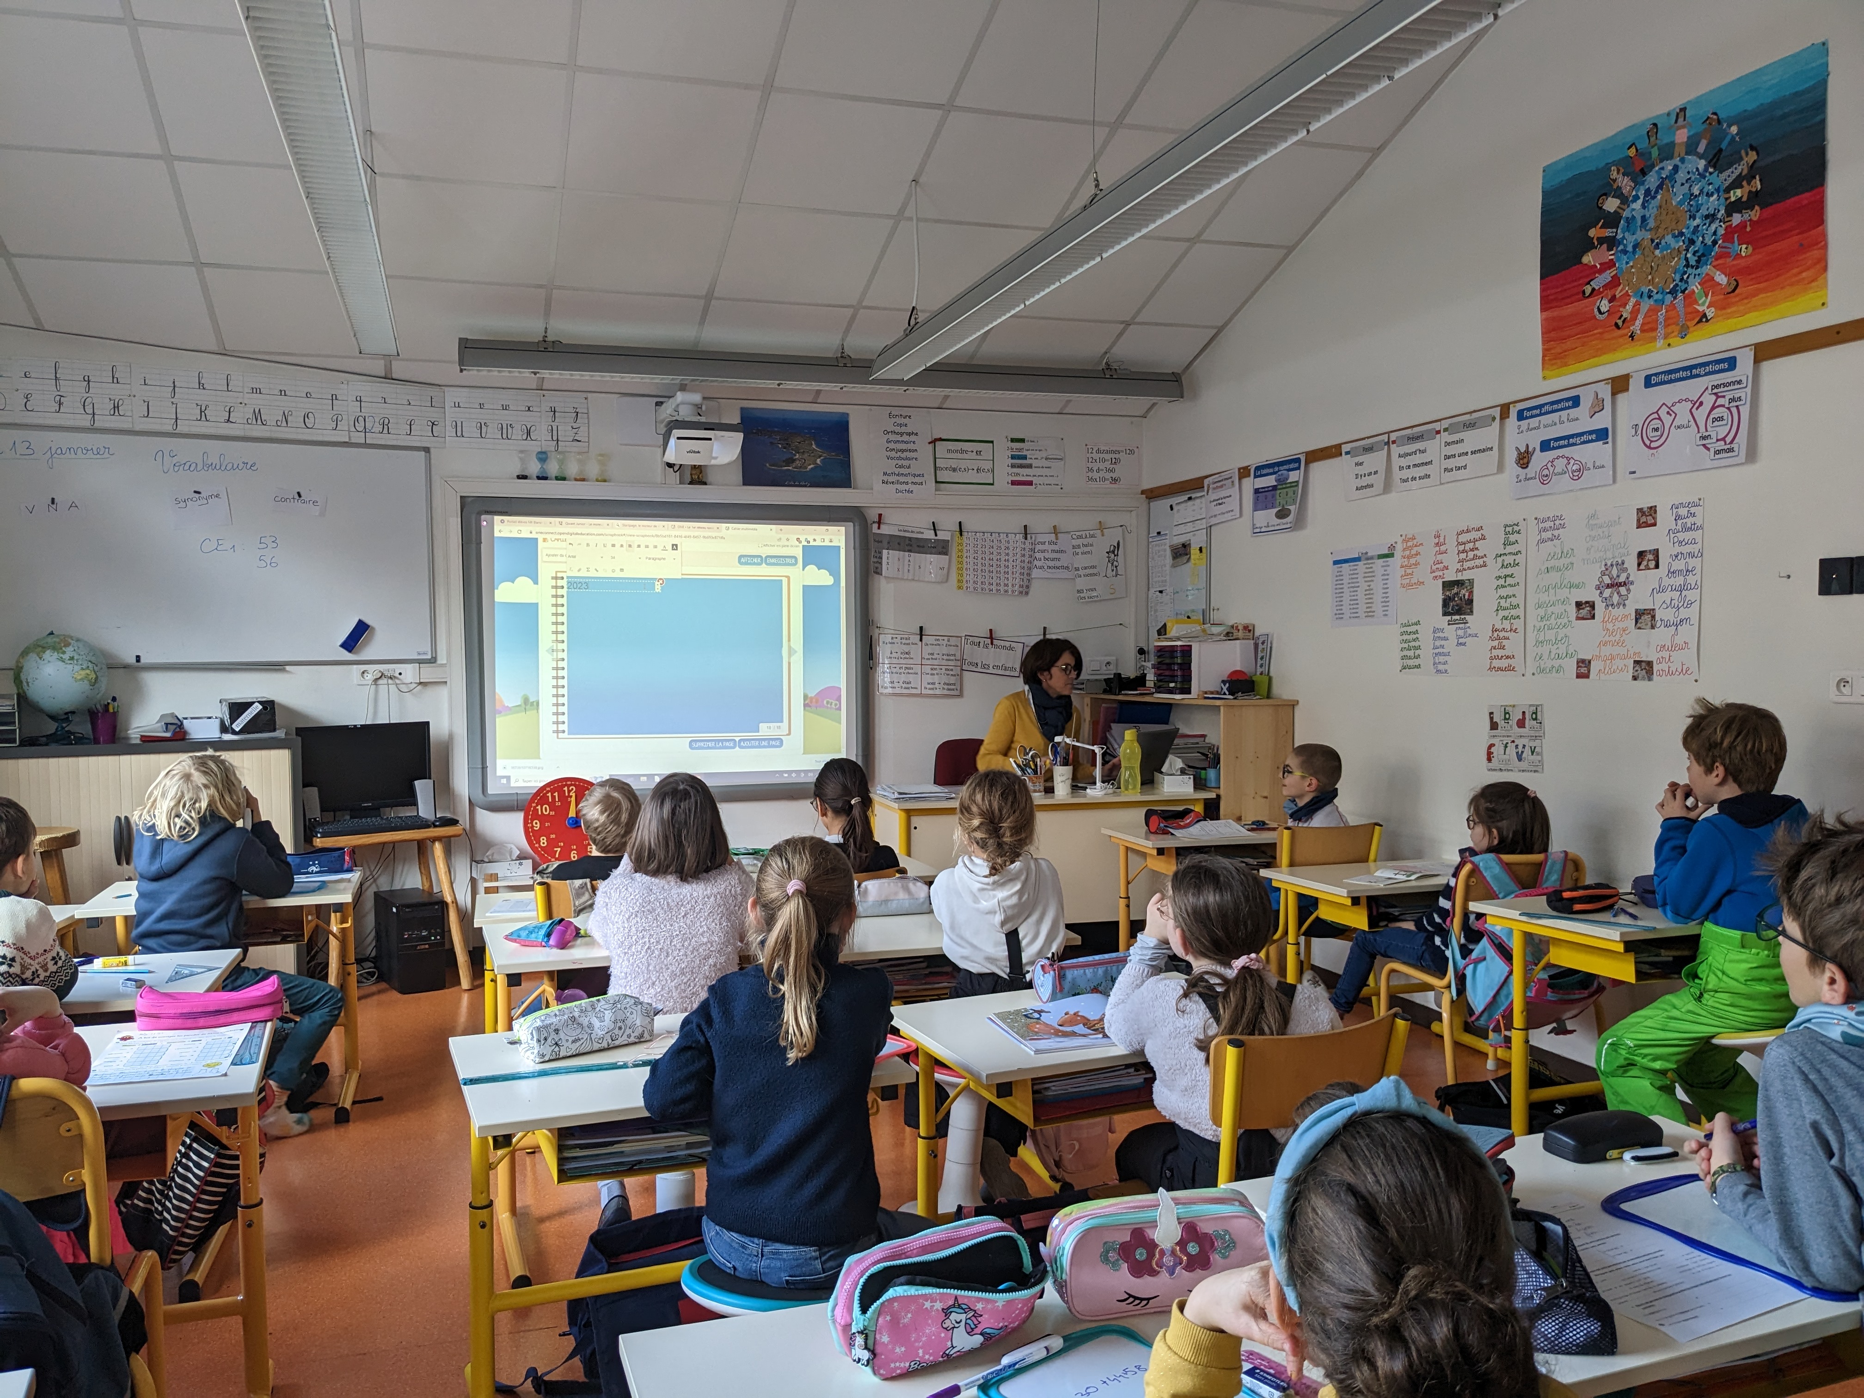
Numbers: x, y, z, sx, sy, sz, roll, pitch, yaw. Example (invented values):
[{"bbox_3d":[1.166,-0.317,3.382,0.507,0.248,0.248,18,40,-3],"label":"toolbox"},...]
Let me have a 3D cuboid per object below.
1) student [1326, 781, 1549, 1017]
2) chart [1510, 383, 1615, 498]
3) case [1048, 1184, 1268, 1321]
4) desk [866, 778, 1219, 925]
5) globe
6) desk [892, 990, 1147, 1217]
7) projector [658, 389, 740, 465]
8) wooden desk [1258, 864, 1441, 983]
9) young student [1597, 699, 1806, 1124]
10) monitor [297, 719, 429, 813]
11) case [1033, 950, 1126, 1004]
[{"bbox_3d":[1.486,0.685,4.186,0.380,0.930,0.660,-1,2,-18],"label":"student"},{"bbox_3d":[1.926,-0.789,4.452,0.012,0.297,0.420,-1,2,-18],"label":"chart"},{"bbox_3d":[0.241,0.586,1.556,0.215,0.096,0.075,-1,2,-13],"label":"case"},{"bbox_3d":[0.425,0.738,5.909,1.300,0.725,0.630,-1,2,-14],"label":"desk"},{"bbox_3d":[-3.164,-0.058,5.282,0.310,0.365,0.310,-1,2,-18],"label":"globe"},{"bbox_3d":[0.333,0.906,2.747,0.700,0.610,0.500,-1,2,-22],"label":"desk"},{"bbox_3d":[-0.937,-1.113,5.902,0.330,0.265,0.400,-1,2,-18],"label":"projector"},{"bbox_3d":[1.461,0.840,4.536,0.700,0.597,0.500,-1,2,-18],"label":"wooden desk"},{"bbox_3d":[1.830,0.605,3.450,0.400,1.205,0.520,-2,2,-27],"label":"young student"},{"bbox_3d":[-2.239,0.296,5.731,0.490,0.390,0.180,-1,2,-24],"label":"monitor"},{"bbox_3d":[0.321,0.573,3.021,0.215,0.082,0.082,-2,2,-30],"label":"case"}]

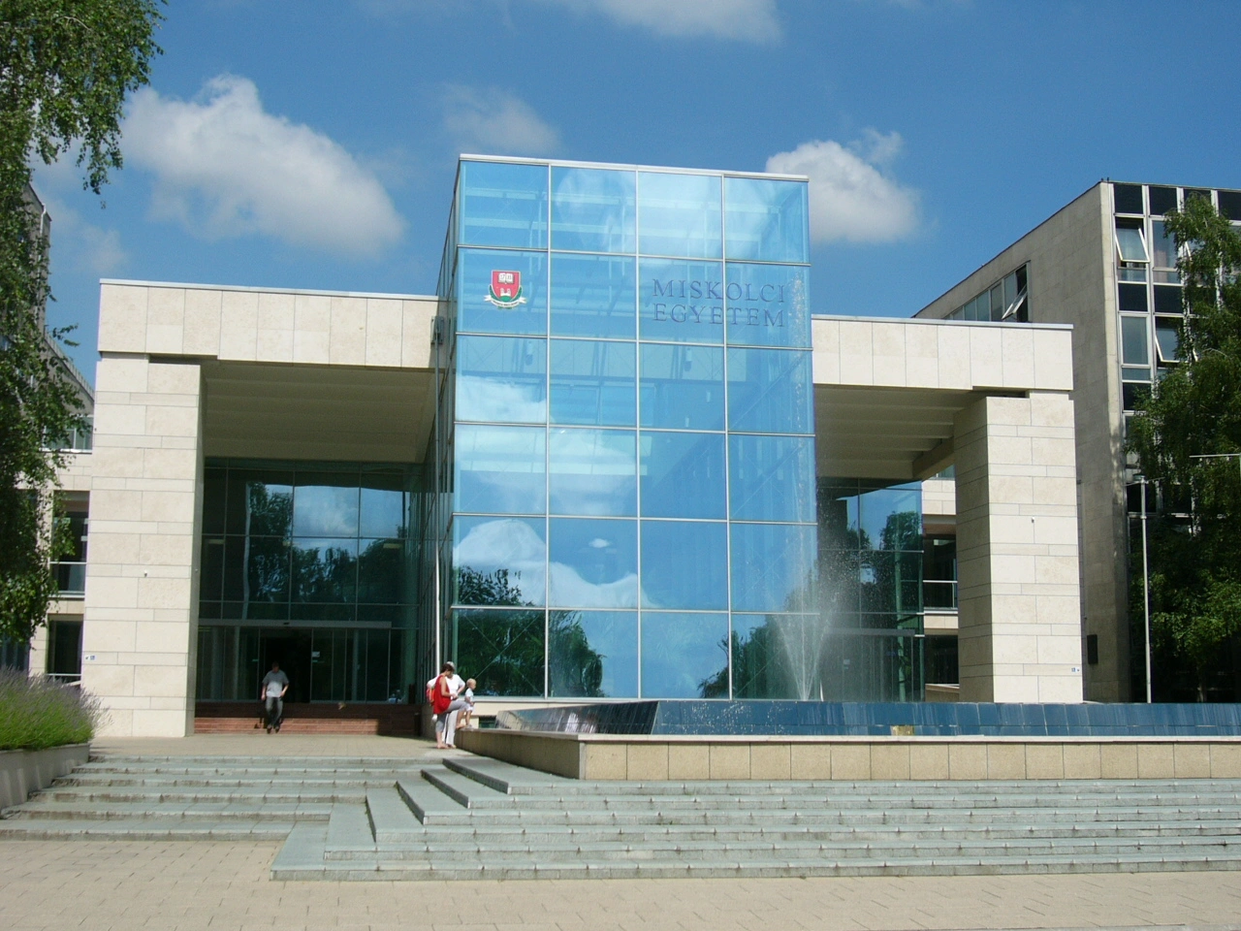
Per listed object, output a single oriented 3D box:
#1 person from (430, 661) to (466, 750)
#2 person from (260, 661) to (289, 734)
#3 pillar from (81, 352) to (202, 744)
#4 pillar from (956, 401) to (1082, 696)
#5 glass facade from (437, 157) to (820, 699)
[{"bbox_3d":[-3.214,4.456,30.625,0.680,1.600,0.520,1,-9,-4],"label":"person"},{"bbox_3d":[-8.736,5.869,41.682,0.620,1.780,0.450,2,-9,-12],"label":"person"},{"bbox_3d":[-9.928,1.728,34.615,2.050,7.820,2.050,2,-9,-9],"label":"pillar"},{"bbox_3d":[9.037,2.331,37.669,2.050,7.770,2.050,2,-9,-9],"label":"pillar"},{"bbox_3d":[0.004,-0.454,33.714,7.020,10.400,4.100,2,-9,-9],"label":"glass facade"}]

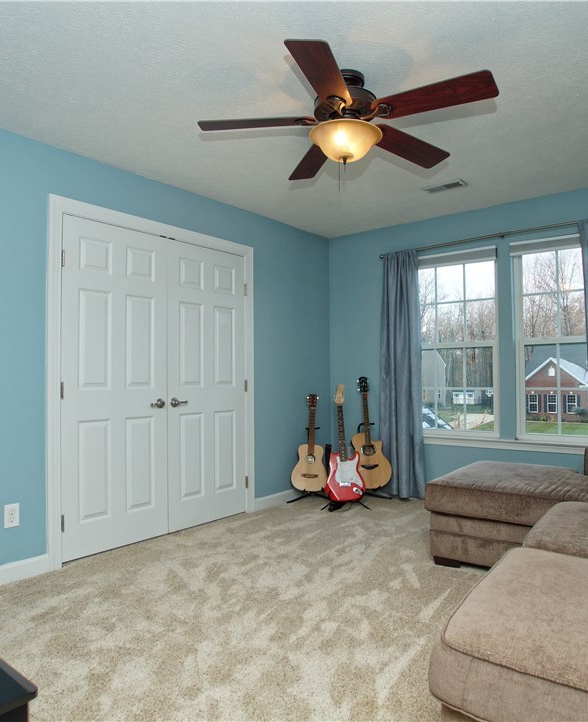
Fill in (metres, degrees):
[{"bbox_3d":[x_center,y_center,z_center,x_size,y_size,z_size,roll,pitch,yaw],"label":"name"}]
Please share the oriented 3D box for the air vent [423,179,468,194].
[{"bbox_3d":[1.070,-1.230,3.408,0.295,0.020,0.140,-1,-2,39],"label":"air vent"}]

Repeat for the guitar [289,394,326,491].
[{"bbox_3d":[0.124,0.725,4.288,0.315,0.855,0.110,0,-9,-8],"label":"guitar"}]

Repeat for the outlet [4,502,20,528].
[{"bbox_3d":[-1.510,0.830,2.583,0.012,0.118,0.073,-1,-2,42],"label":"outlet"}]

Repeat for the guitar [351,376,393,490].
[{"bbox_3d":[0.668,0.639,4.314,0.385,1.000,0.110,0,-10,-3],"label":"guitar"}]

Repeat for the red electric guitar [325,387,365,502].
[{"bbox_3d":[0.430,0.686,4.080,0.320,0.980,0.080,0,-10,-4],"label":"red electric guitar"}]

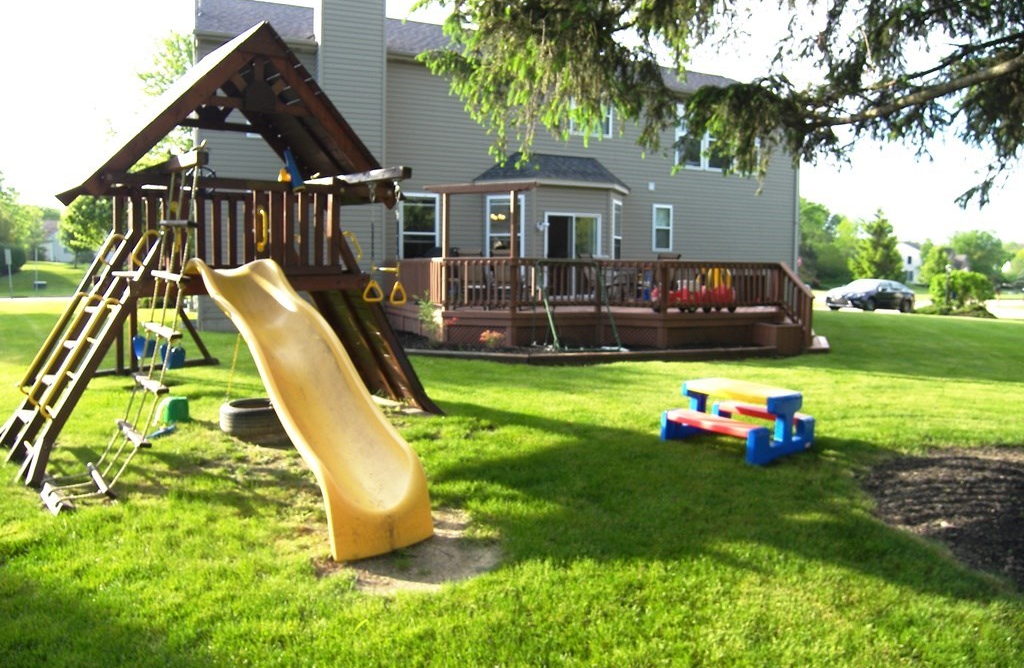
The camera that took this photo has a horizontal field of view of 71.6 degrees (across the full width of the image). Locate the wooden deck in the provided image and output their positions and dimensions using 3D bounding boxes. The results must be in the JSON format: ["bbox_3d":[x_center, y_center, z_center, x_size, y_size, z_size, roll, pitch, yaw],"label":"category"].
[{"bbox_3d":[1.415,-0.741,14.340,6.800,1.500,5.600,-2,7,-23],"label":"wooden deck"}]

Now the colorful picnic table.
[{"bbox_3d":[1.846,0.674,5.819,0.780,0.480,0.880,-4,8,-38],"label":"colorful picnic table"}]

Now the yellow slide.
[{"bbox_3d":[-1.371,0.287,4.435,0.600,1.480,2.200,-5,8,-41],"label":"yellow slide"}]

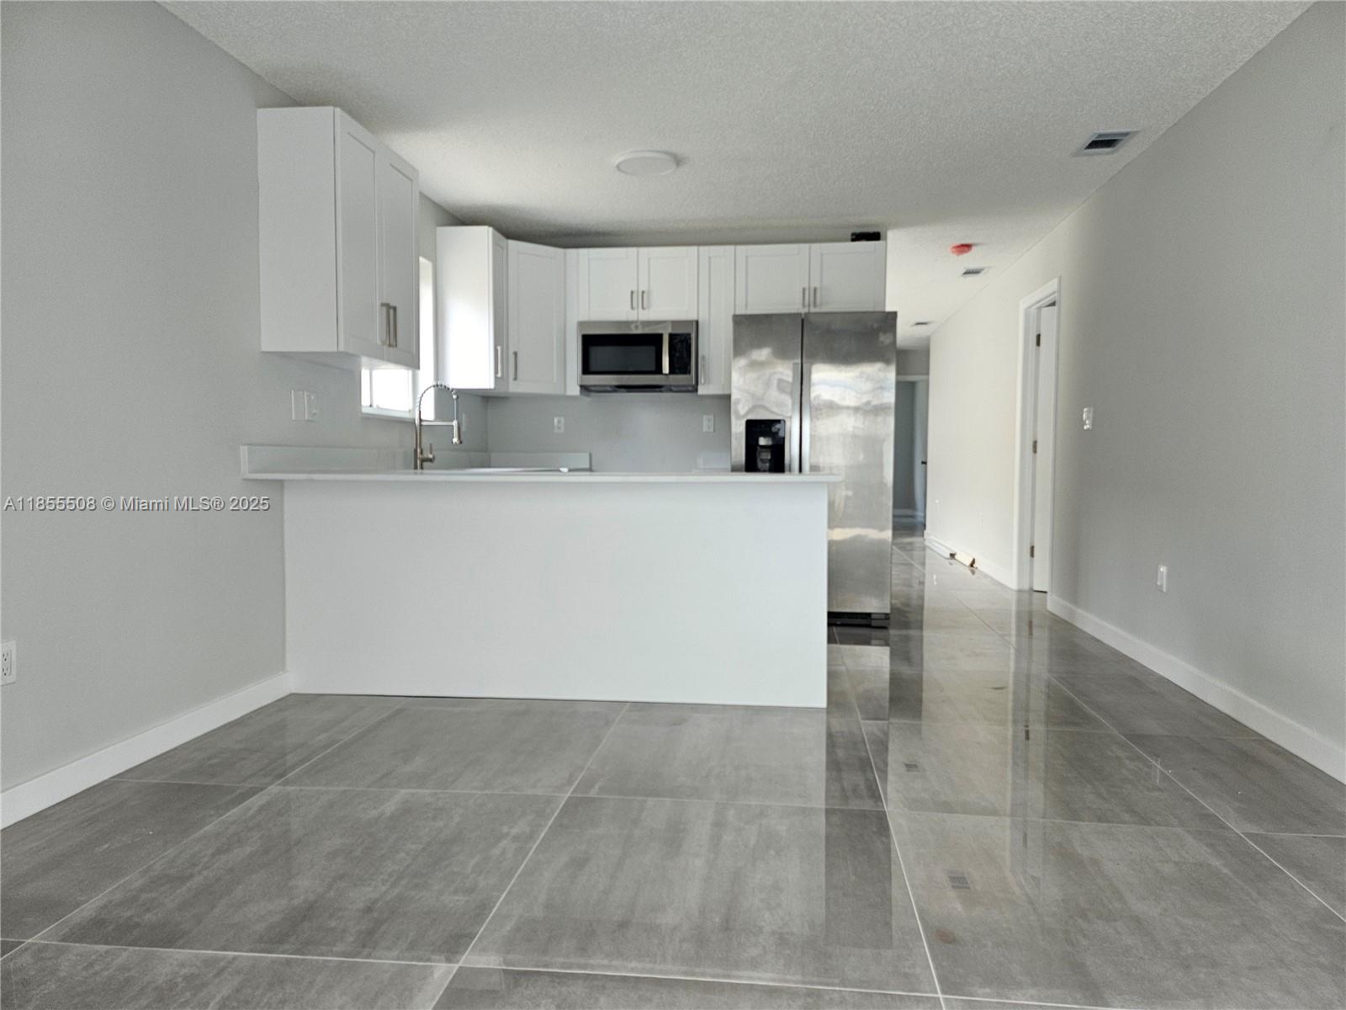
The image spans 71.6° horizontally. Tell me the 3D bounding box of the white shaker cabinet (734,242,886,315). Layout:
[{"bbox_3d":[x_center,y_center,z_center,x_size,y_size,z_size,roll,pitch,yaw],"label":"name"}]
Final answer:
[{"bbox_3d":[0.861,-1.394,5.922,0.921,0.453,0.322,0,3,7],"label":"white shaker cabinet"}]

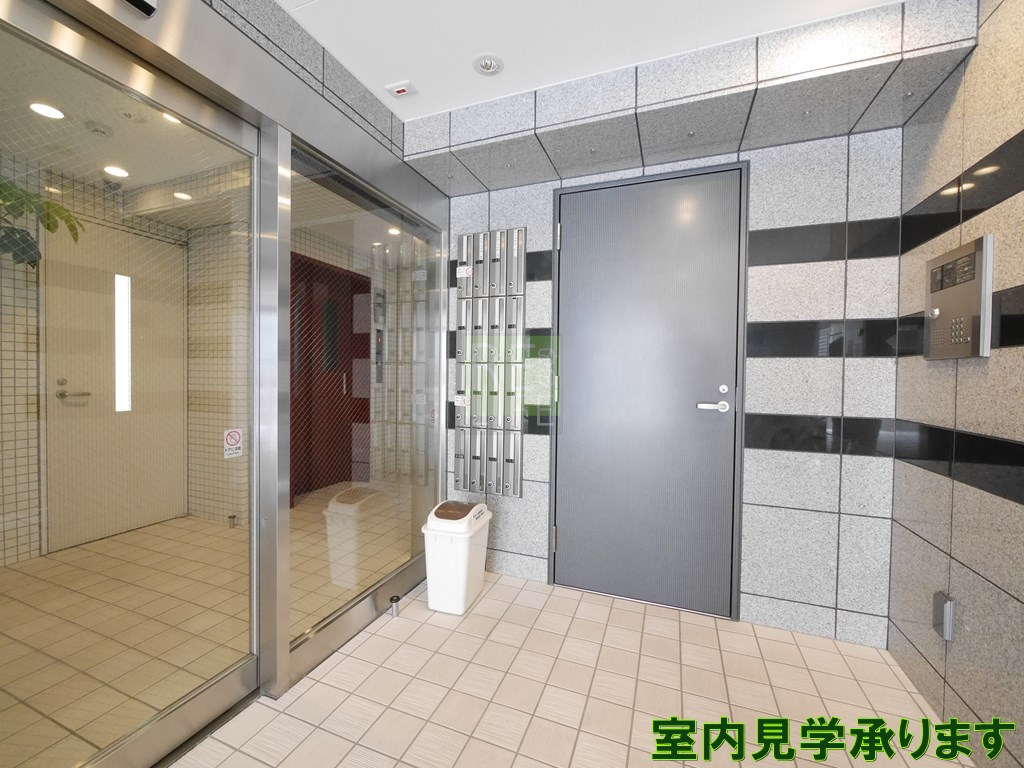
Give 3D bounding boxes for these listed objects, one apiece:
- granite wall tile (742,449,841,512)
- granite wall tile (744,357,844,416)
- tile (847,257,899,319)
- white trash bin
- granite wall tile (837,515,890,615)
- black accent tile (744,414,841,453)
[{"bbox_3d":[1.206,0.415,1.797,0.355,0.247,0.020,1,1,21],"label":"granite wall tile"},{"bbox_3d":[1.198,0.009,1.774,0.359,0.242,0.020,1,1,20],"label":"granite wall tile"},{"bbox_3d":[1.468,-0.387,1.695,0.170,0.244,0.022,1,1,21],"label":"tile"},{"bbox_3d":[-0.254,0.812,2.011,0.241,0.470,0.306,1,1,16],"label":"white trash bin"},{"bbox_3d":[1.450,0.745,1.711,0.174,0.403,0.020,1,1,21],"label":"granite wall tile"},{"bbox_3d":[1.209,0.213,1.793,0.355,0.157,0.020,1,1,21],"label":"black accent tile"}]

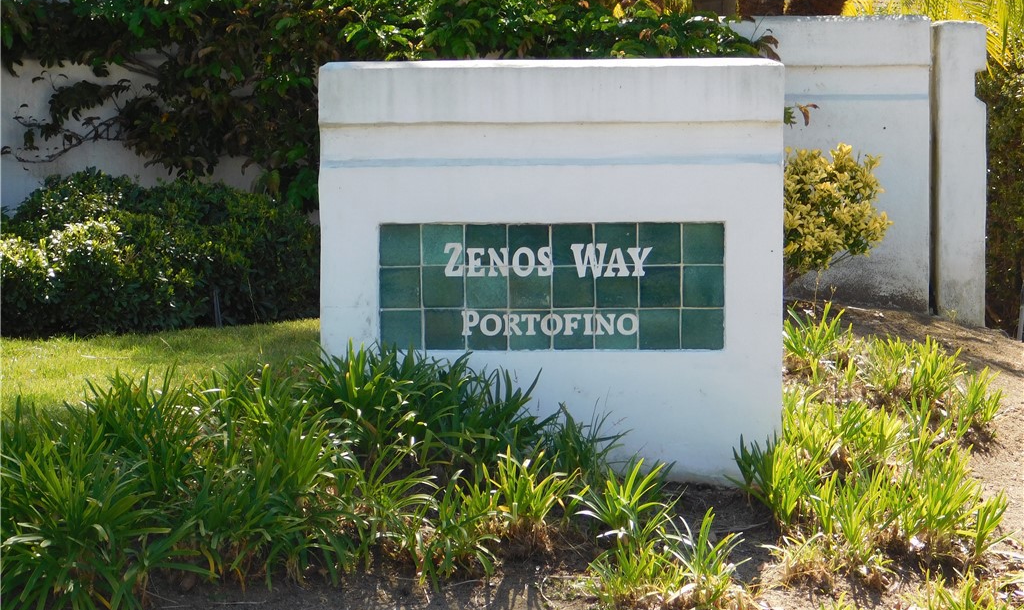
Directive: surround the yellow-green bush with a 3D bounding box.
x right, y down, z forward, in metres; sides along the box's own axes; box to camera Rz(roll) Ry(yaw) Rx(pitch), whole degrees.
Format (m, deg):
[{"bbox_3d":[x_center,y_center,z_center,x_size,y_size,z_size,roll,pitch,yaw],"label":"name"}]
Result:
[{"bbox_3d":[1.209,-0.349,21.300,0.784,0.669,0.750,0,5,0],"label":"yellow-green bush"}]

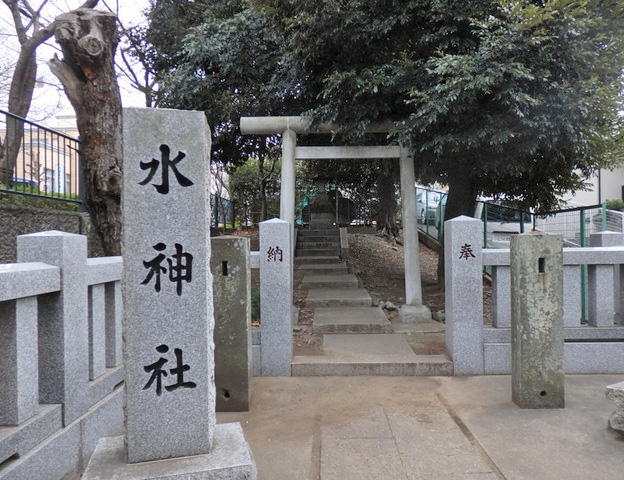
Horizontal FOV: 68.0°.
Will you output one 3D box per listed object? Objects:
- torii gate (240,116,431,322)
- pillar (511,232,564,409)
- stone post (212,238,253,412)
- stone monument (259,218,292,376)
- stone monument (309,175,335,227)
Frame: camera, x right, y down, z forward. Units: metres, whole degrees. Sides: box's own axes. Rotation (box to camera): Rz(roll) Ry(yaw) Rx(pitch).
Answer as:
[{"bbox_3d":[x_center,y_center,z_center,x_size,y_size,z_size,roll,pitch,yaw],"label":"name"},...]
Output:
[{"bbox_3d":[0.570,-0.340,7.380,3.400,3.240,0.440,-1,0,1],"label":"torii gate"},{"bbox_3d":[1.920,0.666,3.940,0.360,1.480,0.190,-1,0,1],"label":"pillar"},{"bbox_3d":[-0.710,0.697,3.930,0.355,1.470,0.200,-1,0,1],"label":"stone post"},{"bbox_3d":[-0.380,0.597,5.020,0.320,1.660,0.310,-1,0,1],"label":"stone monument"},{"bbox_3d":[0.270,-1.070,13.100,0.740,1.600,0.720,-1,0,1],"label":"stone monument"}]

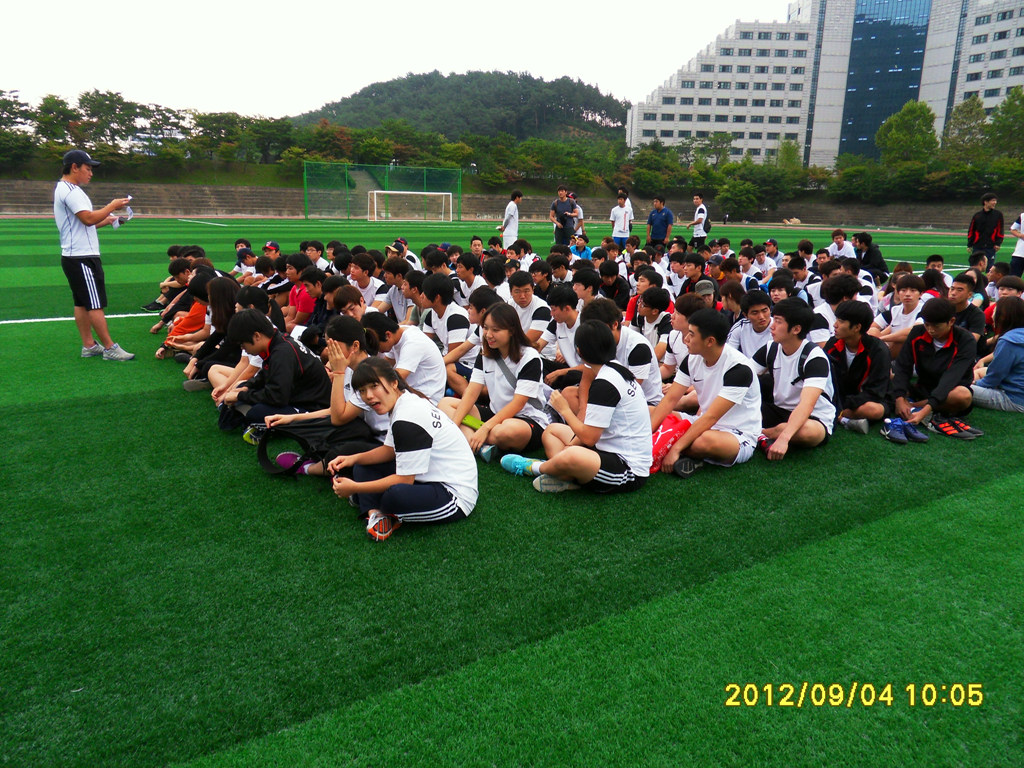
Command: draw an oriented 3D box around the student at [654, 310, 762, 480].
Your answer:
[{"bbox_3d":[1.101,-0.030,4.254,0.720,0.880,0.660,-8,16,-31],"label":"student"}]

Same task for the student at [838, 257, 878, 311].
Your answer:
[{"bbox_3d":[3.568,-0.938,7.802,0.660,0.897,0.580,2,14,6],"label":"student"}]

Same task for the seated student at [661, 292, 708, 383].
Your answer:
[{"bbox_3d":[1.113,-0.191,4.671,0.680,0.830,0.580,-9,17,-36],"label":"seated student"}]

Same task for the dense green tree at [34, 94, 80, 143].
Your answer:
[{"bbox_3d":[-53.132,-30.687,83.000,5.500,6.400,5.500,1,14,0],"label":"dense green tree"}]

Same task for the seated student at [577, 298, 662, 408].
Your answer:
[{"bbox_3d":[0.613,-0.142,4.456,0.680,0.820,0.560,1,14,-2],"label":"seated student"}]

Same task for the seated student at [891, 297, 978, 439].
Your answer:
[{"bbox_3d":[2.743,-0.140,4.632,0.580,0.810,0.680,12,18,38],"label":"seated student"}]

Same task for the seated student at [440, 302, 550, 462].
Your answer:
[{"bbox_3d":[-0.099,-0.072,4.362,0.640,0.870,0.650,12,18,39],"label":"seated student"}]

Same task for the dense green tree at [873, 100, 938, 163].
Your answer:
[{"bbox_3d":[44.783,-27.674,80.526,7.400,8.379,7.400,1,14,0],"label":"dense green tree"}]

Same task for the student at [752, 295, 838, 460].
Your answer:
[{"bbox_3d":[1.712,-0.104,4.553,0.700,0.900,0.650,-10,18,-39],"label":"student"}]

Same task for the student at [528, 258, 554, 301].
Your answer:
[{"bbox_3d":[0.196,-0.802,7.124,0.660,0.860,0.580,-6,15,-25],"label":"student"}]

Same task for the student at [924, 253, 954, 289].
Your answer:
[{"bbox_3d":[5.621,-1.205,9.240,0.650,0.900,0.700,6,15,19],"label":"student"}]

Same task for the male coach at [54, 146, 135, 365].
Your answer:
[{"bbox_3d":[-3.568,-1.083,6.067,0.580,1.720,0.480,-8,16,-32],"label":"male coach"}]

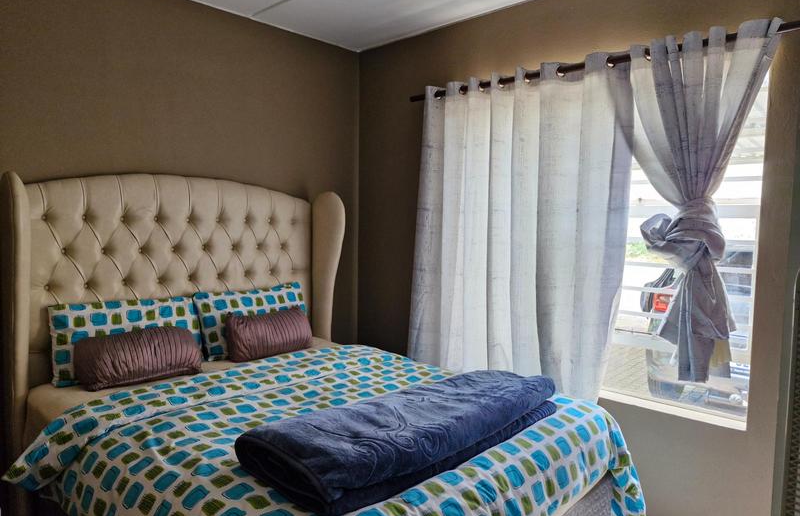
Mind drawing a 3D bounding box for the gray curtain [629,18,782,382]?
[{"bbox_3d":[1.182,-0.195,2.217,0.590,1.445,0.170,5,5,43],"label":"gray curtain"}]

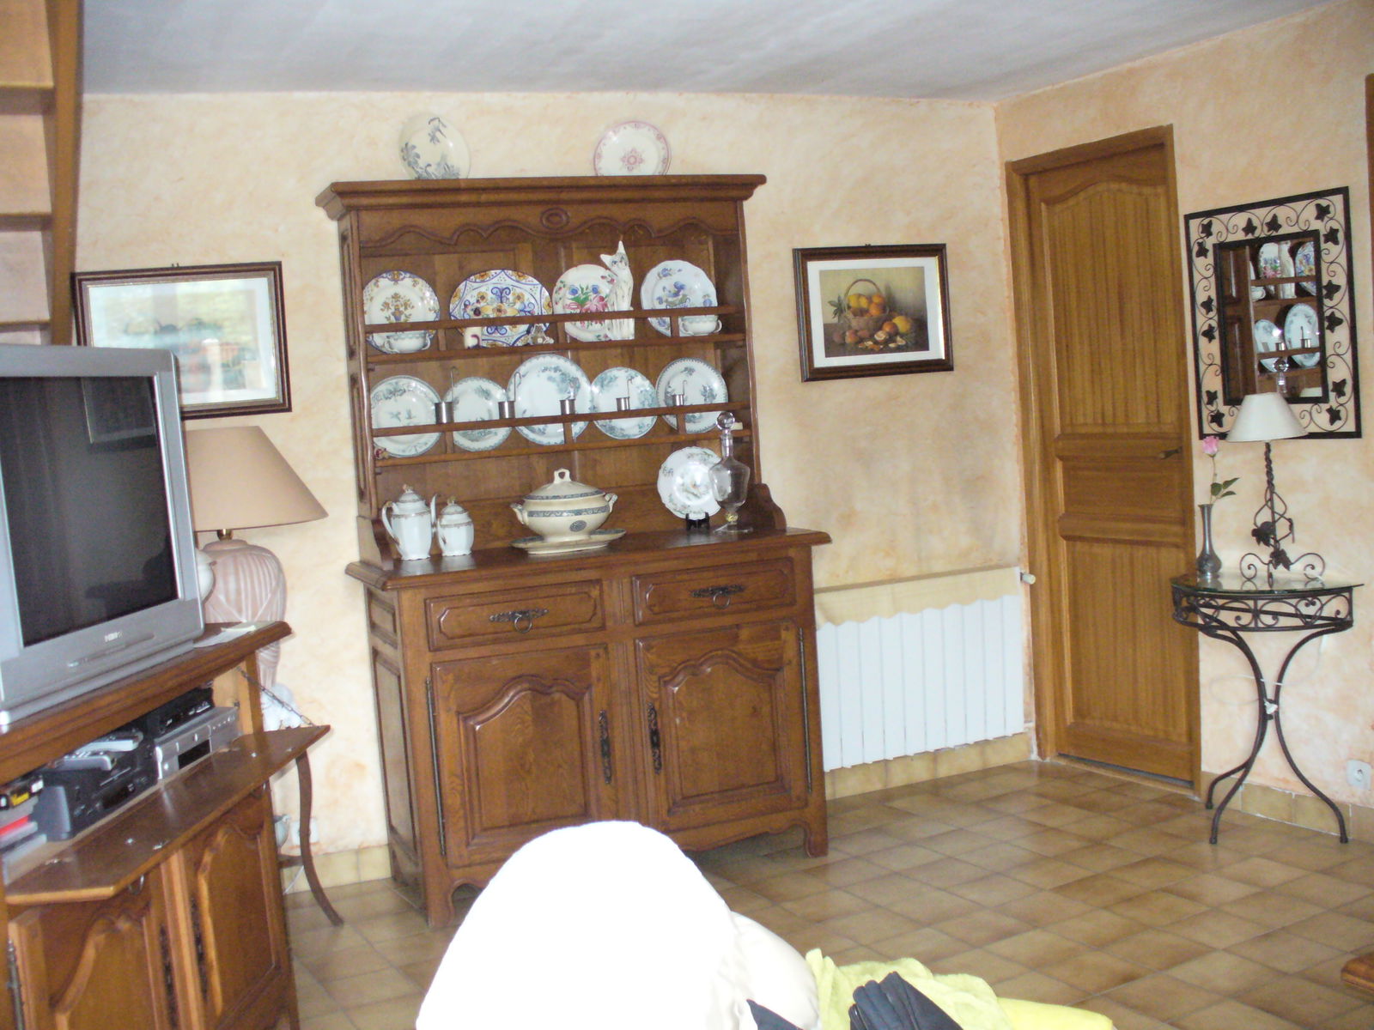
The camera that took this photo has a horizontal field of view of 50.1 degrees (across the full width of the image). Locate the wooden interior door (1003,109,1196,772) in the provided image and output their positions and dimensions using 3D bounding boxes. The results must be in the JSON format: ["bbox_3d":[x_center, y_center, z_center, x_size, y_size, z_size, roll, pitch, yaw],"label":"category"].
[{"bbox_3d":[1.381,-0.159,4.815,0.080,2.120,0.780,-6,4,-28],"label":"wooden interior door"}]

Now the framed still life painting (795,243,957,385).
[{"bbox_3d":[0.645,-0.681,4.910,0.572,0.434,0.035,-6,4,-20],"label":"framed still life painting"}]

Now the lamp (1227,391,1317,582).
[{"bbox_3d":[1.599,-0.069,4.060,0.240,0.530,0.250,-6,4,-28],"label":"lamp"}]

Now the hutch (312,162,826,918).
[{"bbox_3d":[-0.296,0.044,4.281,1.300,2.035,0.557,-6,4,-20],"label":"hutch"}]

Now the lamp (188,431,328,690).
[{"bbox_3d":[-1.220,0.155,3.908,0.540,0.775,0.540,-6,4,-20],"label":"lamp"}]

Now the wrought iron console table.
[{"bbox_3d":[1.565,0.554,4.147,0.330,0.740,0.620,-6,4,-28],"label":"wrought iron console table"}]

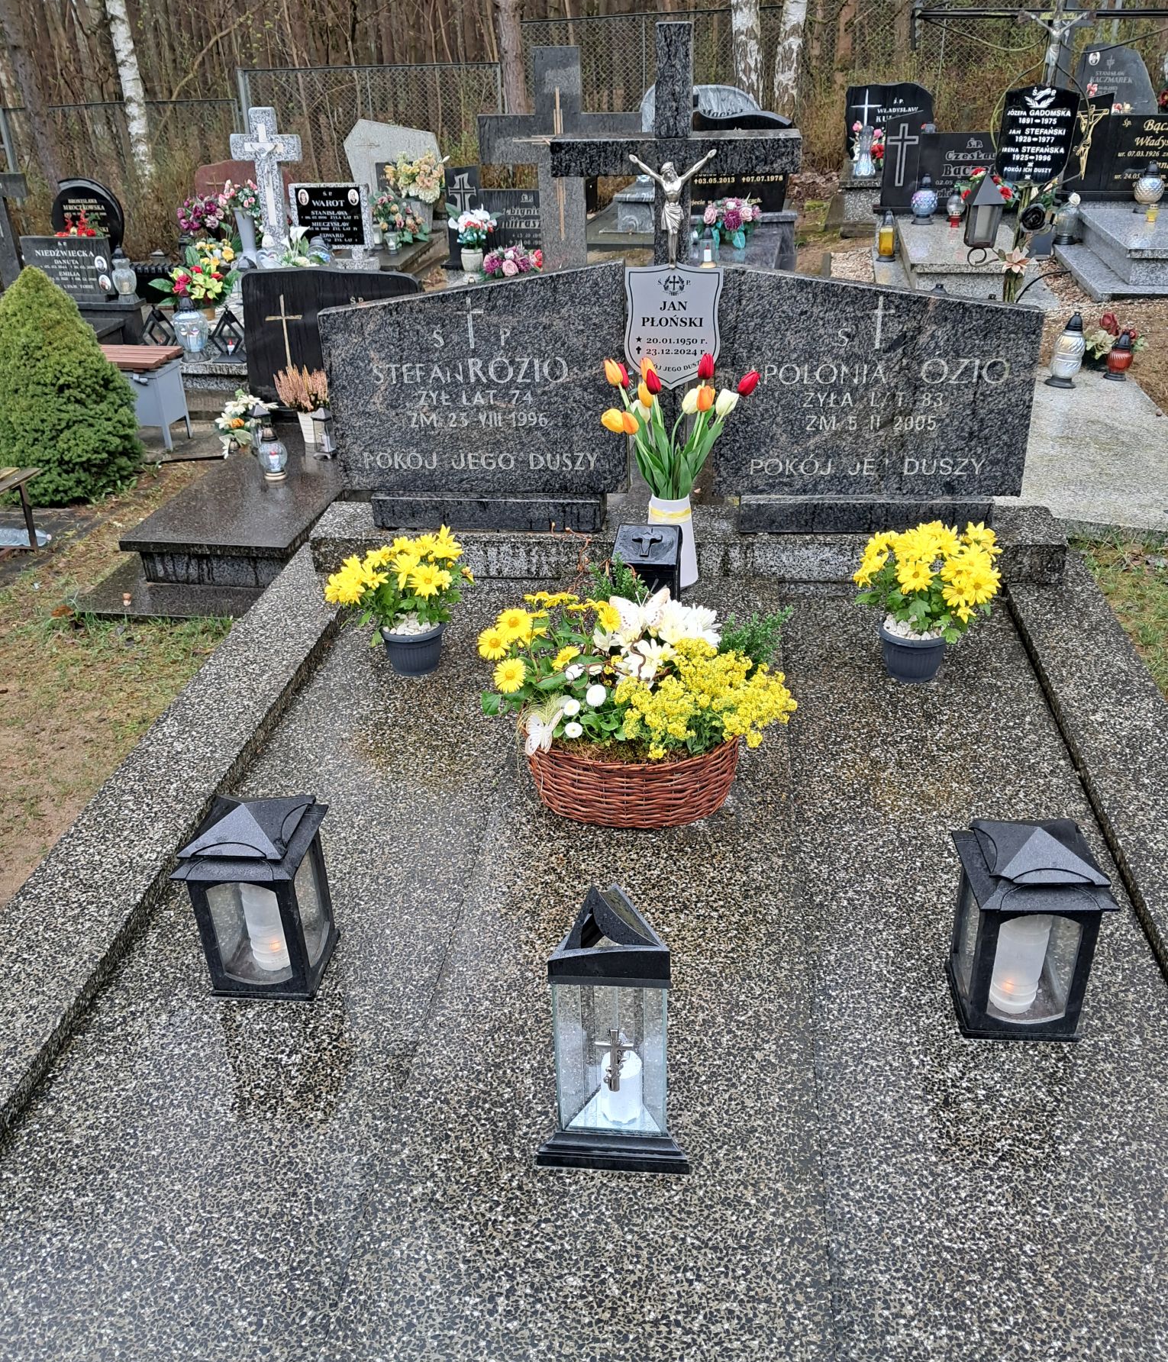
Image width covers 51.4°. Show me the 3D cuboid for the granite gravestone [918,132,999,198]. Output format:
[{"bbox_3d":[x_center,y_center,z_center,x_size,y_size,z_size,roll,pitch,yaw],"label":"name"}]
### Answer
[{"bbox_3d":[2.299,-2.967,7.096,0.680,0.480,0.100,3,29,9],"label":"granite gravestone"}]

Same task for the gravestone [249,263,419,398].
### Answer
[{"bbox_3d":[-1.005,-1.393,4.921,0.715,0.535,0.080,3,29,9],"label":"gravestone"}]

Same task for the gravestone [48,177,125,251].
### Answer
[{"bbox_3d":[-3.736,-3.495,9.149,0.550,0.550,0.130,3,29,10],"label":"gravestone"}]

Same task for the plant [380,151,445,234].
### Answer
[{"bbox_3d":[-1.194,-3.453,8.591,0.430,0.535,0.350,1,29,7],"label":"plant"}]

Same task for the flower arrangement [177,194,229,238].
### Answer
[{"bbox_3d":[-2.543,-3.095,8.100,0.340,0.290,0.270,-1,25,2],"label":"flower arrangement"}]

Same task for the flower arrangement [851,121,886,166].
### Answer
[{"bbox_3d":[1.903,-3.574,8.100,0.240,0.290,0.200,4,26,13],"label":"flower arrangement"}]

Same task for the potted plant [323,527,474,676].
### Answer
[{"bbox_3d":[-0.360,-0.161,2.390,0.275,0.285,0.240,1,29,6],"label":"potted plant"}]

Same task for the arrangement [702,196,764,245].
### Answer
[{"bbox_3d":[0.800,-2.487,6.578,0.340,0.250,0.270,1,29,7],"label":"arrangement"}]

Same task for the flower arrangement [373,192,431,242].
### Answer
[{"bbox_3d":[-1.255,-3.168,8.296,0.380,0.300,0.290,1,29,7],"label":"flower arrangement"}]

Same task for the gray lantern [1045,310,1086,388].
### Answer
[{"bbox_3d":[1.838,-1.262,4.639,0.125,0.300,0.125,1,29,7],"label":"gray lantern"}]

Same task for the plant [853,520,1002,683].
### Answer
[{"bbox_3d":[0.643,-0.150,2.290,0.270,0.295,0.250,1,29,6],"label":"plant"}]

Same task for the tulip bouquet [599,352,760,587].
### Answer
[{"bbox_3d":[0.201,-0.442,2.611,0.330,0.530,0.235,1,29,7],"label":"tulip bouquet"}]

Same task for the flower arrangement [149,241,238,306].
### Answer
[{"bbox_3d":[-1.798,-1.871,5.585,0.380,0.290,0.290,1,29,7],"label":"flower arrangement"}]

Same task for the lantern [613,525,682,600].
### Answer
[{"bbox_3d":[0.130,-0.182,2.458,0.124,0.226,0.130,1,29,7],"label":"lantern"}]

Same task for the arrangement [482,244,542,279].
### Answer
[{"bbox_3d":[-0.411,-2.381,6.900,0.340,0.210,0.270,1,26,6],"label":"arrangement"}]

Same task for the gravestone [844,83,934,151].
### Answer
[{"bbox_3d":[2.183,-4.013,8.700,0.620,0.510,0.090,4,26,13],"label":"gravestone"}]

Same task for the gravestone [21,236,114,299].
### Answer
[{"bbox_3d":[-3.019,-2.421,7.100,0.500,0.340,0.080,-5,26,-6],"label":"gravestone"}]

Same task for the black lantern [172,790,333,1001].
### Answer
[{"bbox_3d":[-0.426,0.273,1.616,0.157,0.266,0.158,1,29,6],"label":"black lantern"}]

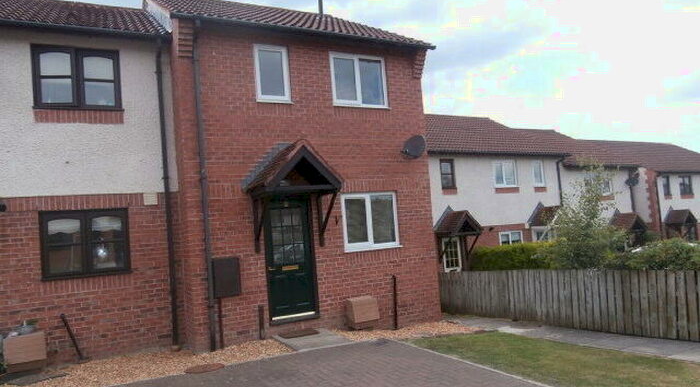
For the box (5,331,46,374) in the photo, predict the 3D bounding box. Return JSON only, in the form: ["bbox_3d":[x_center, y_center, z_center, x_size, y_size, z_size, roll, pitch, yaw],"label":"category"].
[{"bbox_3d":[-4.680,2.288,6.997,0.480,0.480,0.320,-3,-3,-27],"label":"box"}]

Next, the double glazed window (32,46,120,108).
[{"bbox_3d":[-4.344,-1.840,7.773,1.250,1.000,0.100,-3,-3,-27],"label":"double glazed window"}]

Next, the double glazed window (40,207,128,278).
[{"bbox_3d":[-4.143,0.788,7.644,1.250,1.060,0.100,-3,-3,-27],"label":"double glazed window"}]

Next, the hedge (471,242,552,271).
[{"bbox_3d":[4.900,2.476,14.650,0.850,1.750,3.100,-3,-3,-27],"label":"hedge"}]

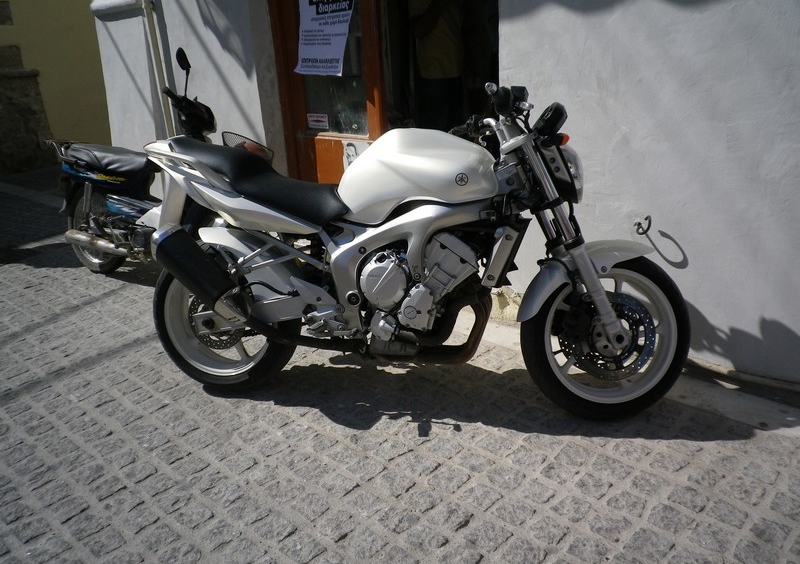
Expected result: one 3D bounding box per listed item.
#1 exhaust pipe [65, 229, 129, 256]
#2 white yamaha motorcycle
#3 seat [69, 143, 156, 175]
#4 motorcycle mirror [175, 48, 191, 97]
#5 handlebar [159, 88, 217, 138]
[{"bbox_3d":[-1.873,-0.239,3.990,0.490,0.095,0.095,13,16,21],"label":"exhaust pipe"},{"bbox_3d":[-0.025,-0.085,2.365,2.050,1.100,0.720,2,9,15],"label":"white yamaha motorcycle"},{"bbox_3d":[-1.780,-0.767,4.025,0.670,0.160,0.230,10,15,22],"label":"seat"},{"bbox_3d":[-1.144,-1.116,3.435,0.080,0.260,0.120,-2,12,-9],"label":"motorcycle mirror"},{"bbox_3d":[-1.191,-0.971,3.702,0.260,0.240,0.620,-2,12,-9],"label":"handlebar"}]

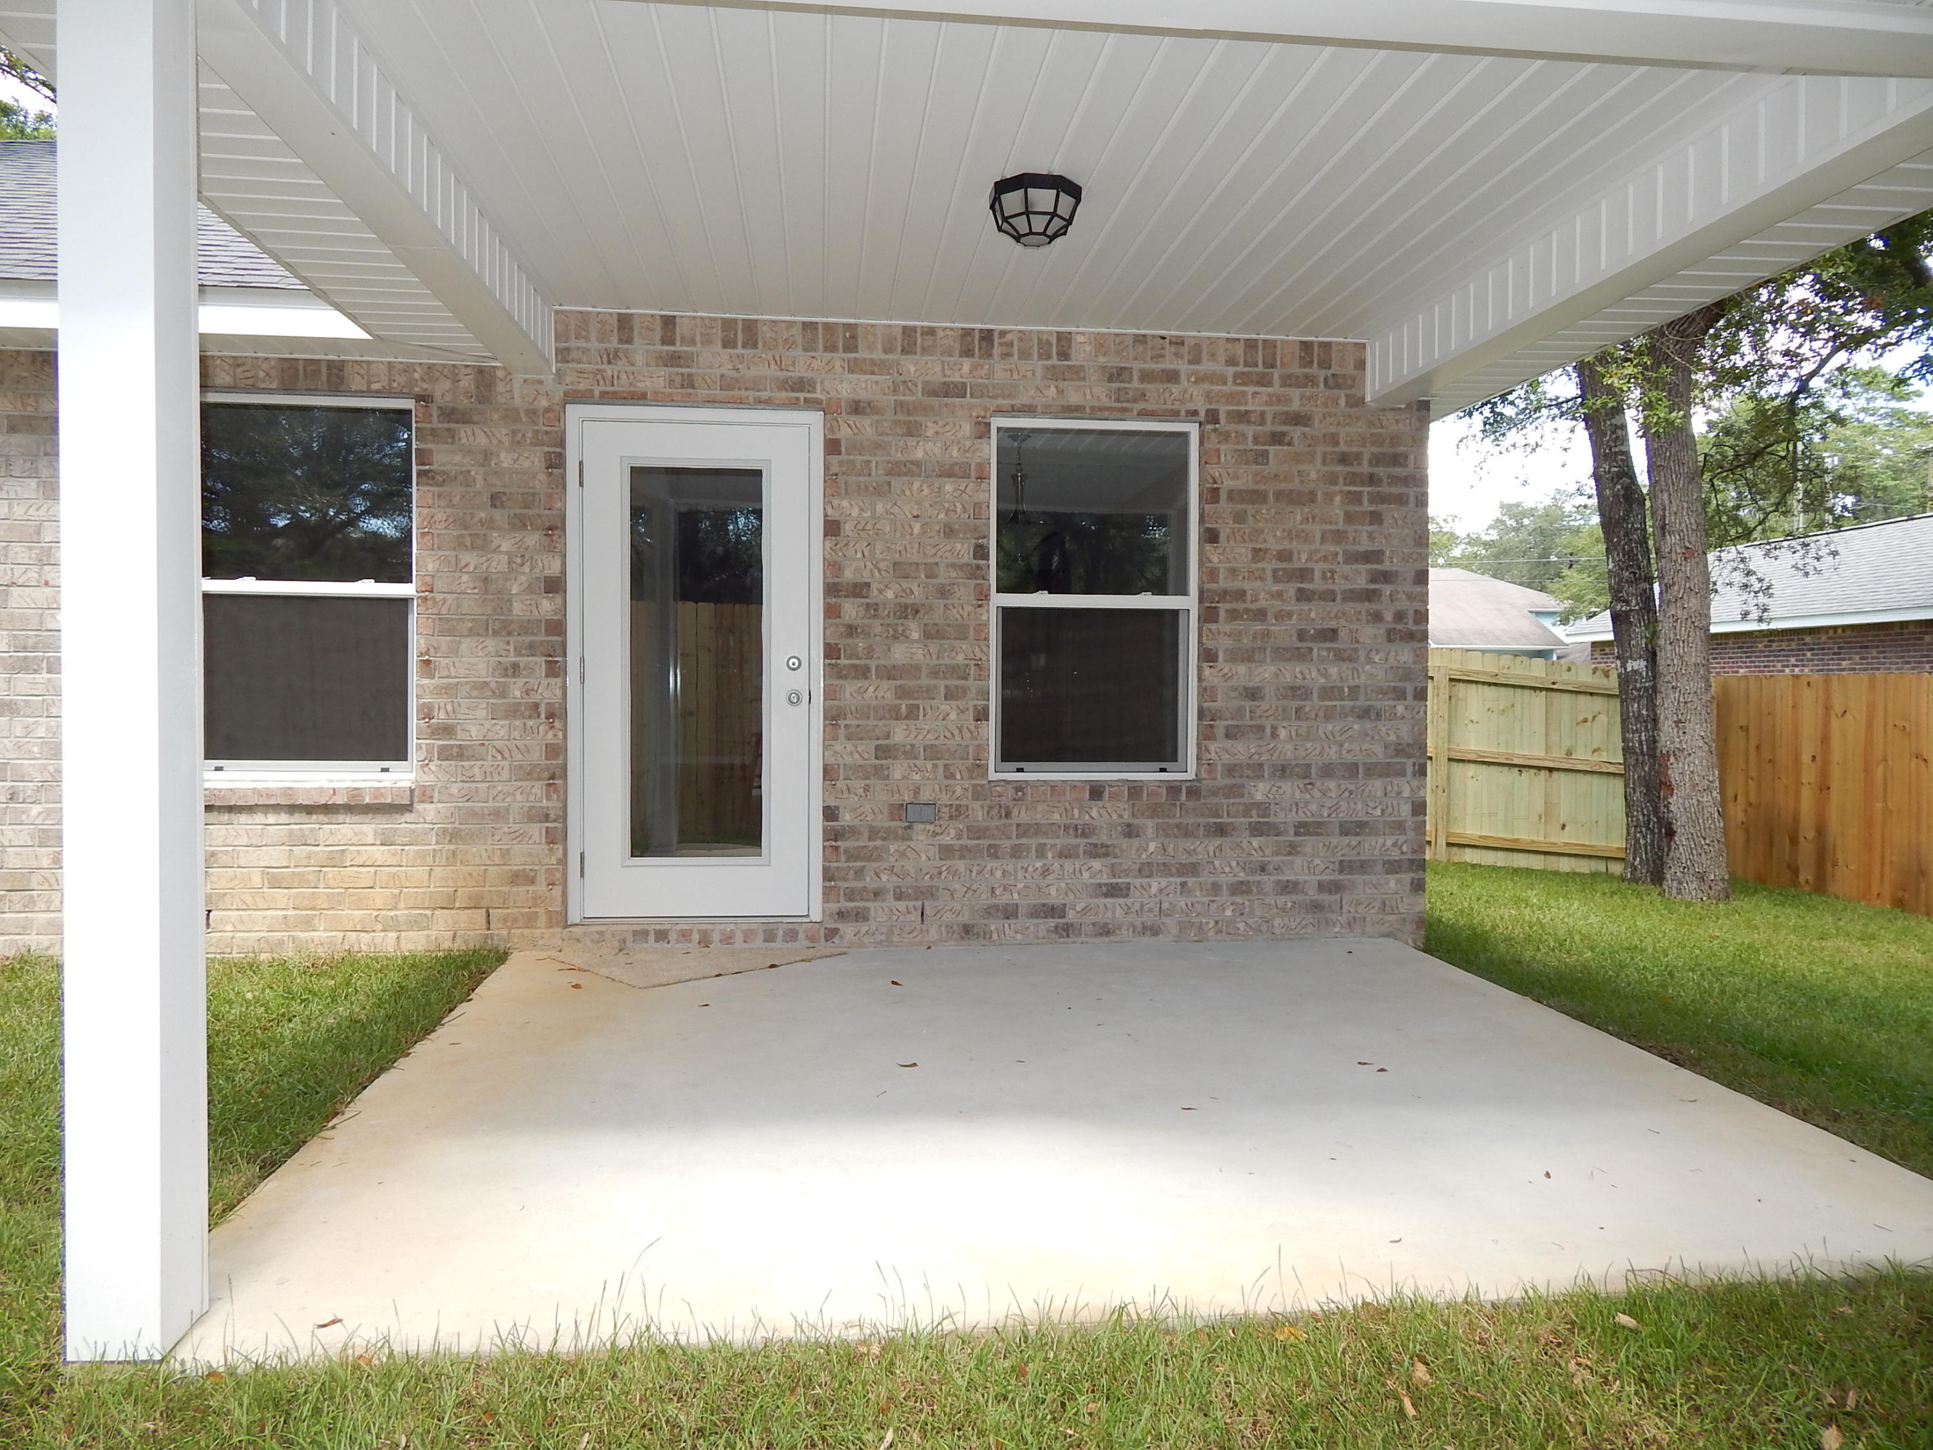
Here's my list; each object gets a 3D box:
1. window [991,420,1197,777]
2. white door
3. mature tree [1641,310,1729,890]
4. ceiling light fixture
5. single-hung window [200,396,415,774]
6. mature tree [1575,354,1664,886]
[{"bbox_3d":[0.543,-0.523,5.472,0.900,1.515,0.100,0,1,-7],"label":"window"},{"bbox_3d":[-1.105,-0.240,5.274,1.020,2.090,0.110,0,1,-7],"label":"white door"},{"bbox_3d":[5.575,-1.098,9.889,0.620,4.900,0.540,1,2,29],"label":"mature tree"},{"bbox_3d":[0.212,-1.537,3.882,0.270,0.145,0.270,0,1,-7],"label":"ceiling light fixture"},{"bbox_3d":[-2.642,-0.546,5.103,0.900,1.505,0.100,0,1,-7],"label":"single-hung window"},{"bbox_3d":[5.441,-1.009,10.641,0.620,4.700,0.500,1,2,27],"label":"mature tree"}]

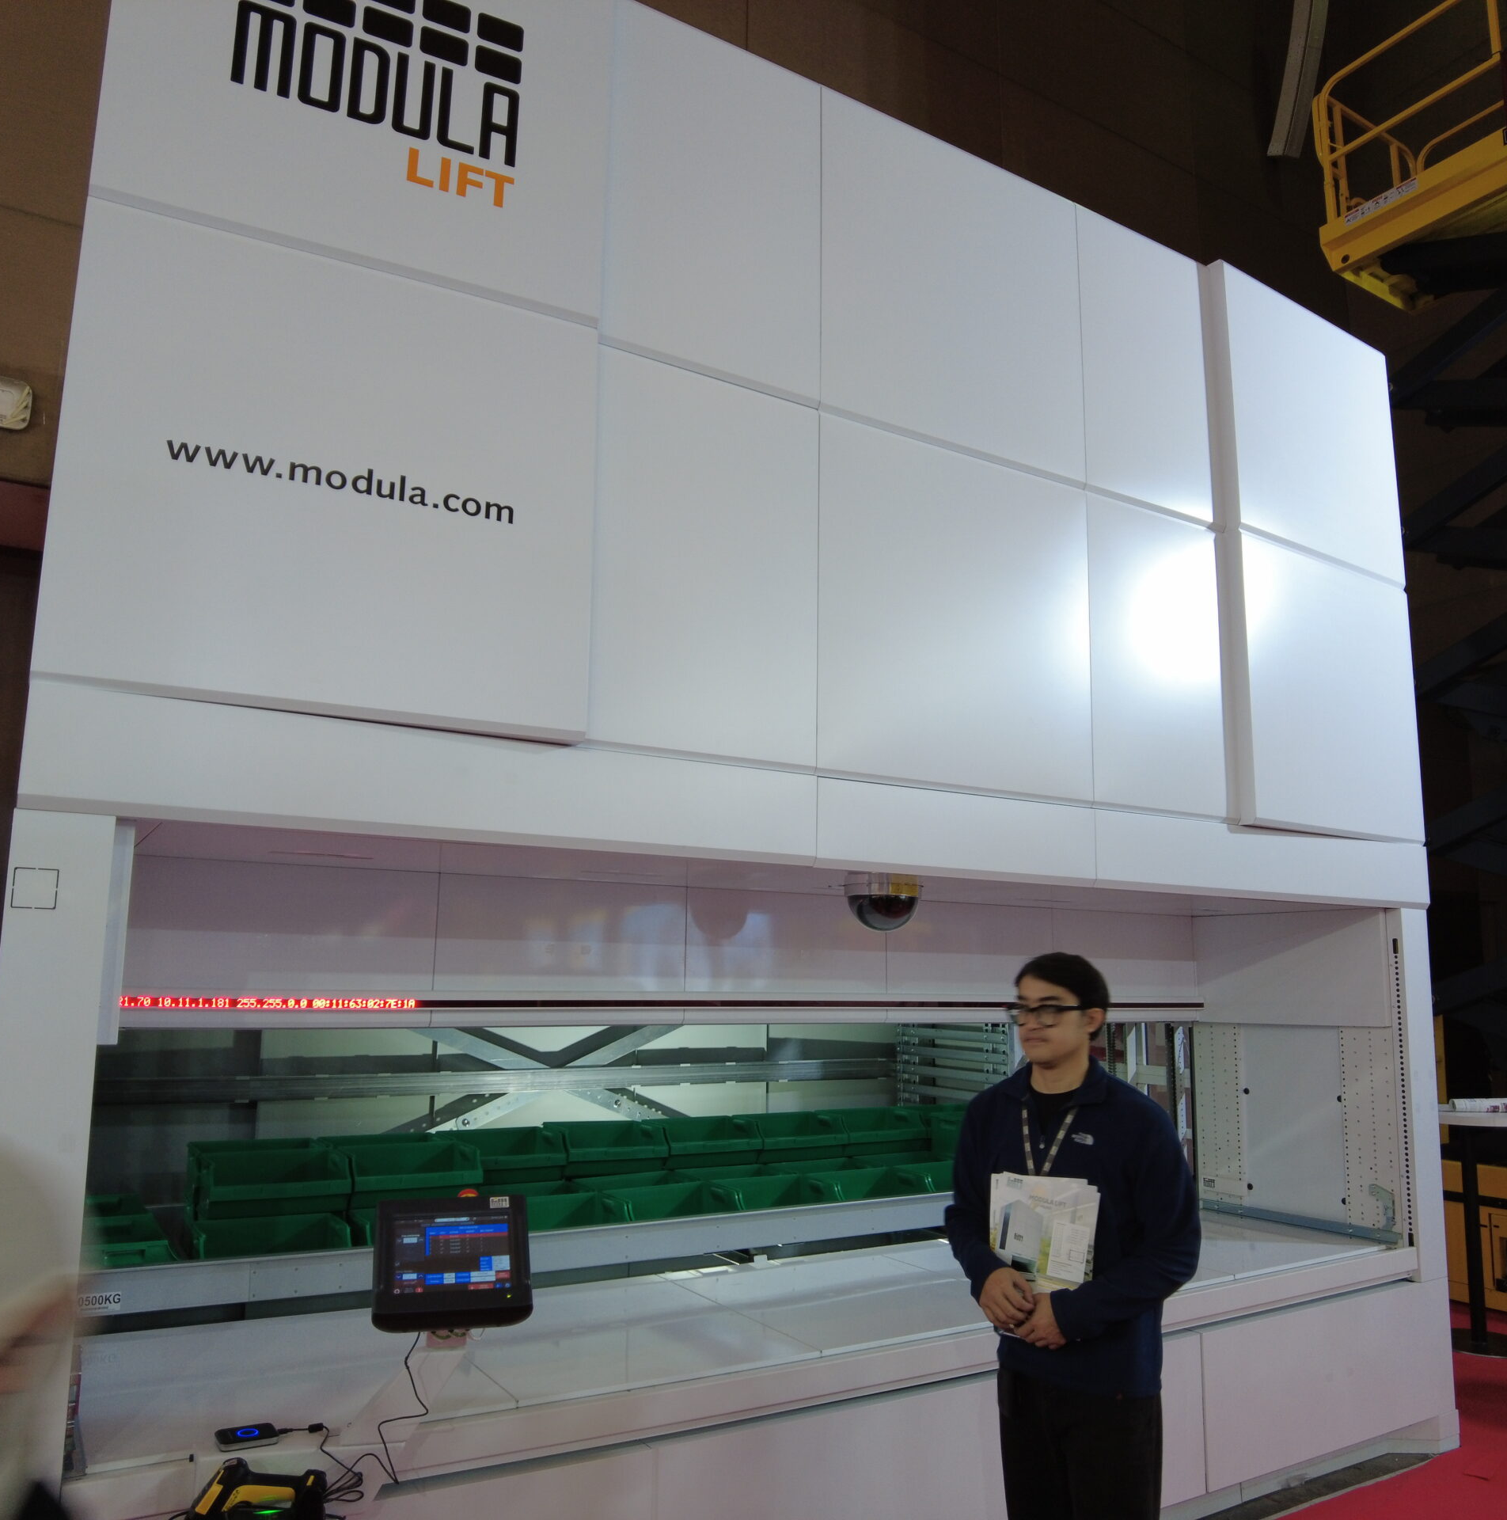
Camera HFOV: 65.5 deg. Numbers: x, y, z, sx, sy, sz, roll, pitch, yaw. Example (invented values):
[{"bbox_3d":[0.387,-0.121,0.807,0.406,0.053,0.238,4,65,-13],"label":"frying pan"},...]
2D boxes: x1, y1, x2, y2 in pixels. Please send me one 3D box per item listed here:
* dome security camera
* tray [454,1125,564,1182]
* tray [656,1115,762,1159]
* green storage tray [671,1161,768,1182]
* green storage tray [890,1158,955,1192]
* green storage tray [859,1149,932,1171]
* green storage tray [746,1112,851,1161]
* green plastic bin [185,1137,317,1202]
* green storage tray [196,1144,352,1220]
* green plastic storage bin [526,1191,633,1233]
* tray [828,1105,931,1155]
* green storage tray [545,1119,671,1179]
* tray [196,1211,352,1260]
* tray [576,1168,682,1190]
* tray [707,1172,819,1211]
[{"bbox_3d":[0.422,0.486,3.823,0.250,0.155,0.250,1,-10,0],"label":"dome security camera"},{"bbox_3d":[-0.892,1.408,4.156,0.400,0.150,0.240,7,-11,-30],"label":"tray"},{"bbox_3d":[-0.196,1.490,4.554,0.400,0.150,0.240,7,-11,-30],"label":"tray"},{"bbox_3d":[-0.069,1.600,4.313,0.400,0.150,0.240,7,-11,-30],"label":"green storage tray"},{"bbox_3d":[0.741,1.652,4.513,0.400,0.150,0.240,7,-11,-30],"label":"green storage tray"},{"bbox_3d":[0.627,1.683,4.710,0.400,0.150,0.240,7,-11,-30],"label":"green storage tray"},{"bbox_3d":[0.155,1.578,4.903,0.400,0.168,0.238,7,-12,-30],"label":"green storage tray"},{"bbox_3d":[-1.650,1.362,3.873,0.400,0.168,0.238,7,-12,-30],"label":"green plastic bin"},{"bbox_3d":[-1.459,1.284,3.572,0.400,0.150,0.240,7,-11,-30],"label":"green storage tray"},{"bbox_3d":[-0.639,1.489,3.725,0.400,0.150,0.240,7,-11,-30],"label":"green plastic storage bin"},{"bbox_3d":[0.522,1.622,5.113,0.400,0.168,0.238,7,-12,-30],"label":"tray"},{"bbox_3d":[-0.544,1.449,4.355,0.400,0.150,0.240,7,-11,-30],"label":"green storage tray"},{"bbox_3d":[-1.415,1.453,3.415,0.400,0.168,0.238,7,-12,-30],"label":"tray"},{"bbox_3d":[-0.423,1.622,4.264,0.400,0.168,0.238,7,-12,-30],"label":"tray"},{"bbox_3d":[0.068,1.631,4.262,0.400,0.168,0.238,7,-12,-30],"label":"tray"}]

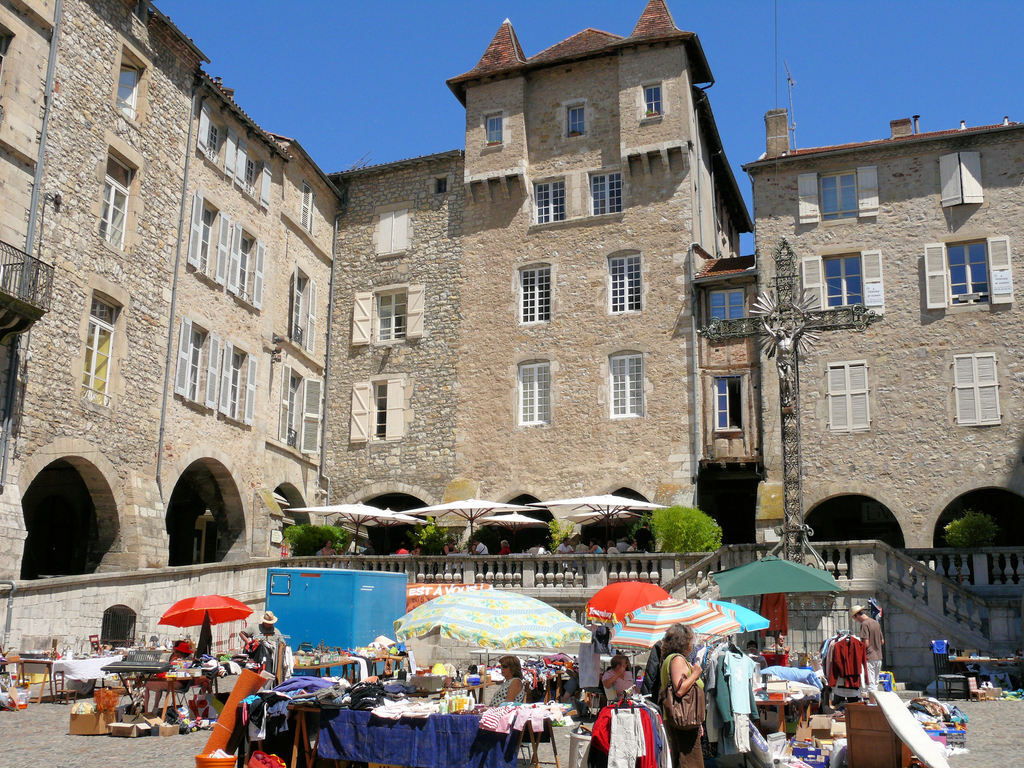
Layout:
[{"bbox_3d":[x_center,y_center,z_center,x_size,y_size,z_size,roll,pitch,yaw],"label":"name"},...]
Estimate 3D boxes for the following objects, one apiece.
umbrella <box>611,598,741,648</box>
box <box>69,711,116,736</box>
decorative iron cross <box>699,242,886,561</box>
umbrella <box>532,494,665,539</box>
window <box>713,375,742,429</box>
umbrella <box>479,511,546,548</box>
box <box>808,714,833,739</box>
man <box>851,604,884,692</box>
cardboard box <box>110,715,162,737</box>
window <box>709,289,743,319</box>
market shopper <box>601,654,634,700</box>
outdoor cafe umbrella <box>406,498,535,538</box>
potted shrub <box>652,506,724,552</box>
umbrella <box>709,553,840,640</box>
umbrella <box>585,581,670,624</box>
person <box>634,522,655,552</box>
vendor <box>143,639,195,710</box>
[{"bbox_3d":[2.139,3.737,15.606,1.620,1.900,1.620,-2,-12,11],"label":"umbrella"},{"bbox_3d":[-5.660,4.598,16.370,0.480,0.290,0.420,1,-12,-5],"label":"box"},{"bbox_3d":[5.766,0.372,25.004,3.709,7.032,0.600,-4,-13,21],"label":"decorative iron cross"},{"bbox_3d":[2.397,4.282,31.924,2.950,2.700,2.950,-5,-13,25],"label":"umbrella"},{"bbox_3d":[6.783,0.611,38.000,0.900,1.750,0.200,-5,-14,21],"label":"window"},{"bbox_3d":[0.047,5.186,38.000,2.300,2.400,2.300,-5,-14,21],"label":"umbrella"},{"bbox_3d":[3.942,4.398,15.466,0.290,0.330,0.270,1,-12,-6],"label":"box"},{"bbox_3d":[6.728,5.024,22.724,0.450,1.720,0.500,-11,-16,42],"label":"man"},{"bbox_3d":[-4.923,4.484,15.900,0.560,0.230,0.450,-5,-15,24],"label":"cardboard box"},{"bbox_3d":[6.862,-2.543,38.800,1.160,1.060,0.180,-5,-14,21],"label":"window"},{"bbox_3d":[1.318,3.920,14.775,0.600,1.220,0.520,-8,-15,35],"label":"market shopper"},{"bbox_3d":[-1.215,4.610,35.500,3.600,2.600,3.500,-5,-14,21],"label":"outdoor cafe umbrella"},{"bbox_3d":[4.111,3.867,28.401,1.600,1.950,1.600,-5,-13,22],"label":"potted shrub"},{"bbox_3d":[4.405,4.172,20.200,2.050,2.450,2.000,-2,-14,11],"label":"umbrella"},{"bbox_3d":[2.150,4.707,22.000,1.700,2.150,1.700,-2,-14,11],"label":"umbrella"},{"bbox_3d":[3.263,4.256,29.724,0.520,1.720,0.400,4,-12,-17],"label":"person"},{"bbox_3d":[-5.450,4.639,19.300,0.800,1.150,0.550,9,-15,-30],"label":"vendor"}]

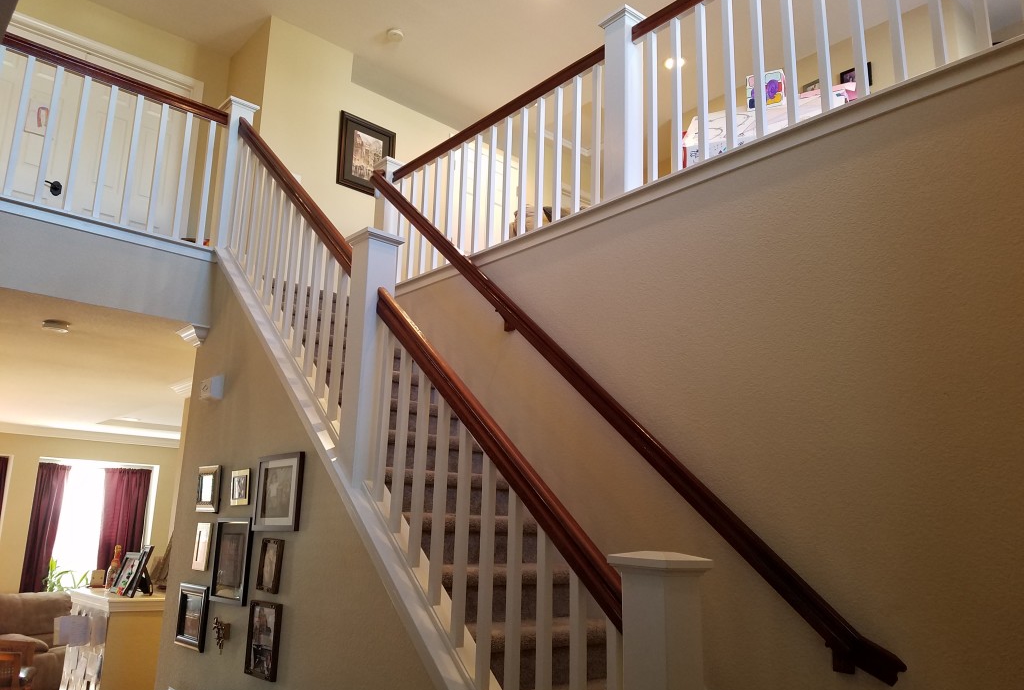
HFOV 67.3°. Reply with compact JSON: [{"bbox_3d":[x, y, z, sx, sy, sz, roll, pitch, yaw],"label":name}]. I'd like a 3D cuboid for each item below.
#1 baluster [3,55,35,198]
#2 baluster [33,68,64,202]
[{"bbox_3d":[-2.472,-1.097,3.858,0.032,0.759,0.032,13,-17,-40],"label":"baluster"},{"bbox_3d":[-2.372,-1.074,3.943,0.032,0.759,0.032,13,-17,-40],"label":"baluster"}]

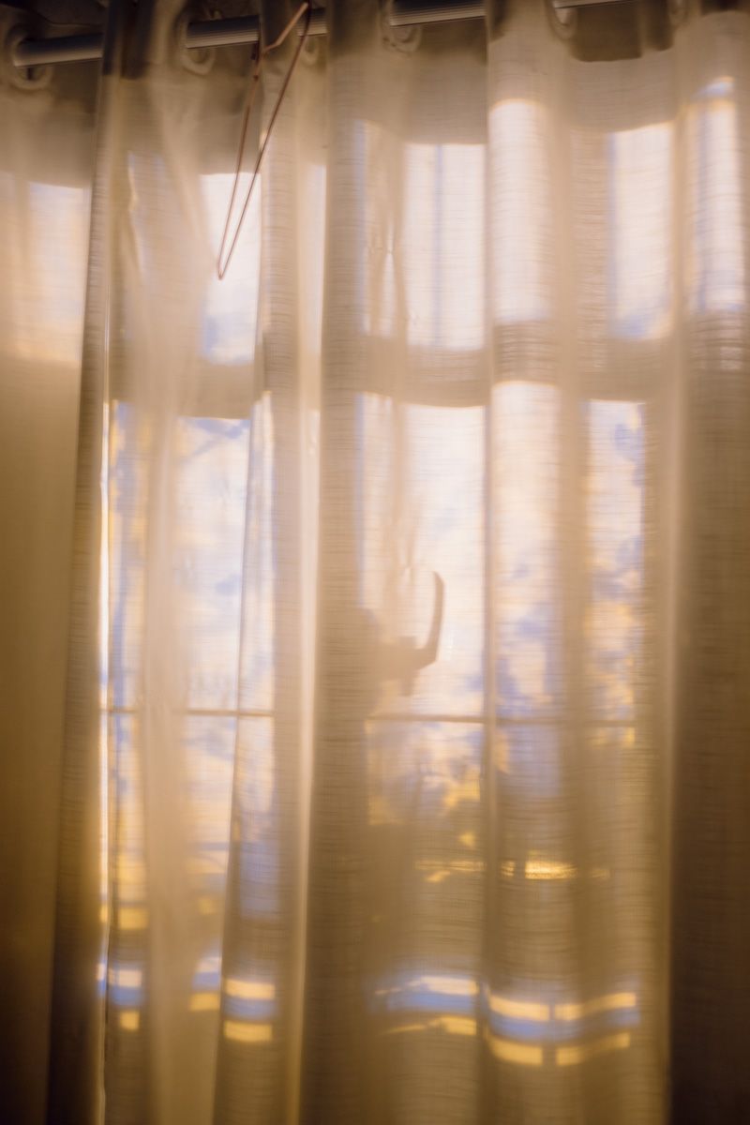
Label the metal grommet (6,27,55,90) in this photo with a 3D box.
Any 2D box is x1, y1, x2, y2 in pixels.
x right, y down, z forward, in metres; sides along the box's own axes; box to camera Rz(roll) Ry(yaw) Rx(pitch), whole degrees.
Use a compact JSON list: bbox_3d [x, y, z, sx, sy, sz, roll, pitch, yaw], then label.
[{"bbox_3d":[-0.349,-0.508,1.670,0.010,0.062,0.062,-1,-6,30],"label":"metal grommet"}]

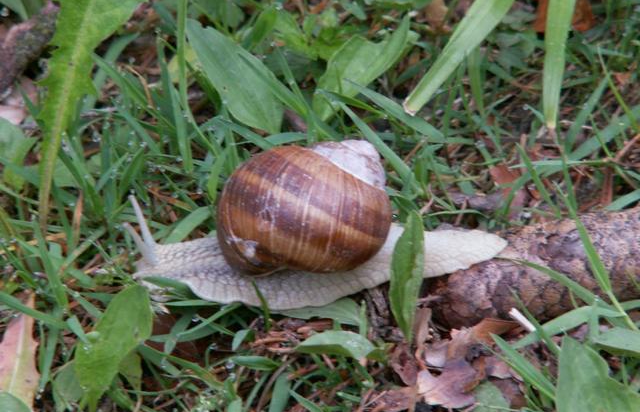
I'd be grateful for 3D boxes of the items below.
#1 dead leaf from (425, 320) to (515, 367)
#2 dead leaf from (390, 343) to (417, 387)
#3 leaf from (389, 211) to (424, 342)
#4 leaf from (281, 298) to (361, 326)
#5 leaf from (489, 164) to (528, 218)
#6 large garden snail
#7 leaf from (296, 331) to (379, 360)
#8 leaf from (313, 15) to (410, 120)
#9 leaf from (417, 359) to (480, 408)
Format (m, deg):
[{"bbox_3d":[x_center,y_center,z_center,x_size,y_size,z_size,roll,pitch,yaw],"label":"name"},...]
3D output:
[{"bbox_3d":[0.036,0.033,1.137,0.022,0.005,0.013,-4,59,4],"label":"dead leaf"},{"bbox_3d":[0.020,0.038,1.132,0.007,0.003,0.011,0,67,0],"label":"dead leaf"},{"bbox_3d":[0.021,0.017,1.141,0.009,0.034,0.004,1,22,-1],"label":"leaf"},{"bbox_3d":[0.000,0.025,1.148,0.021,0.003,0.011,4,46,4],"label":"leaf"},{"bbox_3d":[0.047,-0.004,1.183,0.011,0.004,0.014,0,67,0],"label":"leaf"},{"bbox_3d":[-0.001,0.003,1.150,0.091,0.039,0.035,-2,40,-2],"label":"large garden snail"},{"bbox_3d":[0.004,0.033,1.136,0.019,0.004,0.007,-4,49,-4],"label":"leaf"},{"bbox_3d":[0.011,-0.035,1.208,0.015,0.006,0.031,38,85,12],"label":"leaf"},{"bbox_3d":[0.030,0.042,1.127,0.014,0.004,0.013,15,58,9],"label":"leaf"}]

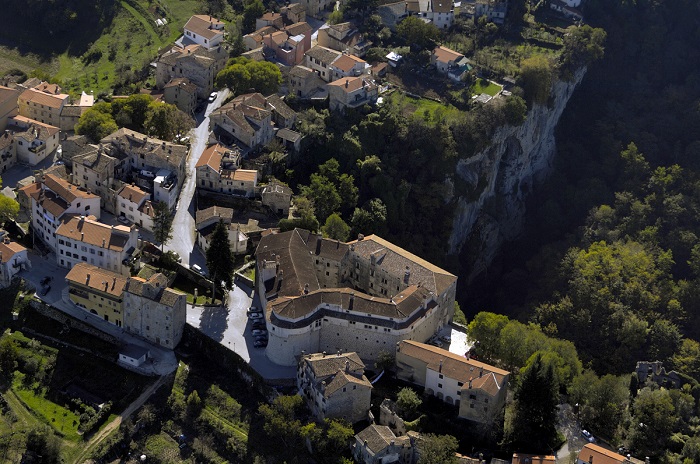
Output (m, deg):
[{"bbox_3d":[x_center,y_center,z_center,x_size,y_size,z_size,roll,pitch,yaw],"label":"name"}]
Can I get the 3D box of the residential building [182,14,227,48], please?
[{"bbox_3d":[-50.750,-72.000,808.840,11.990,6.740,11.400,28,44,28],"label":"residential building"}]

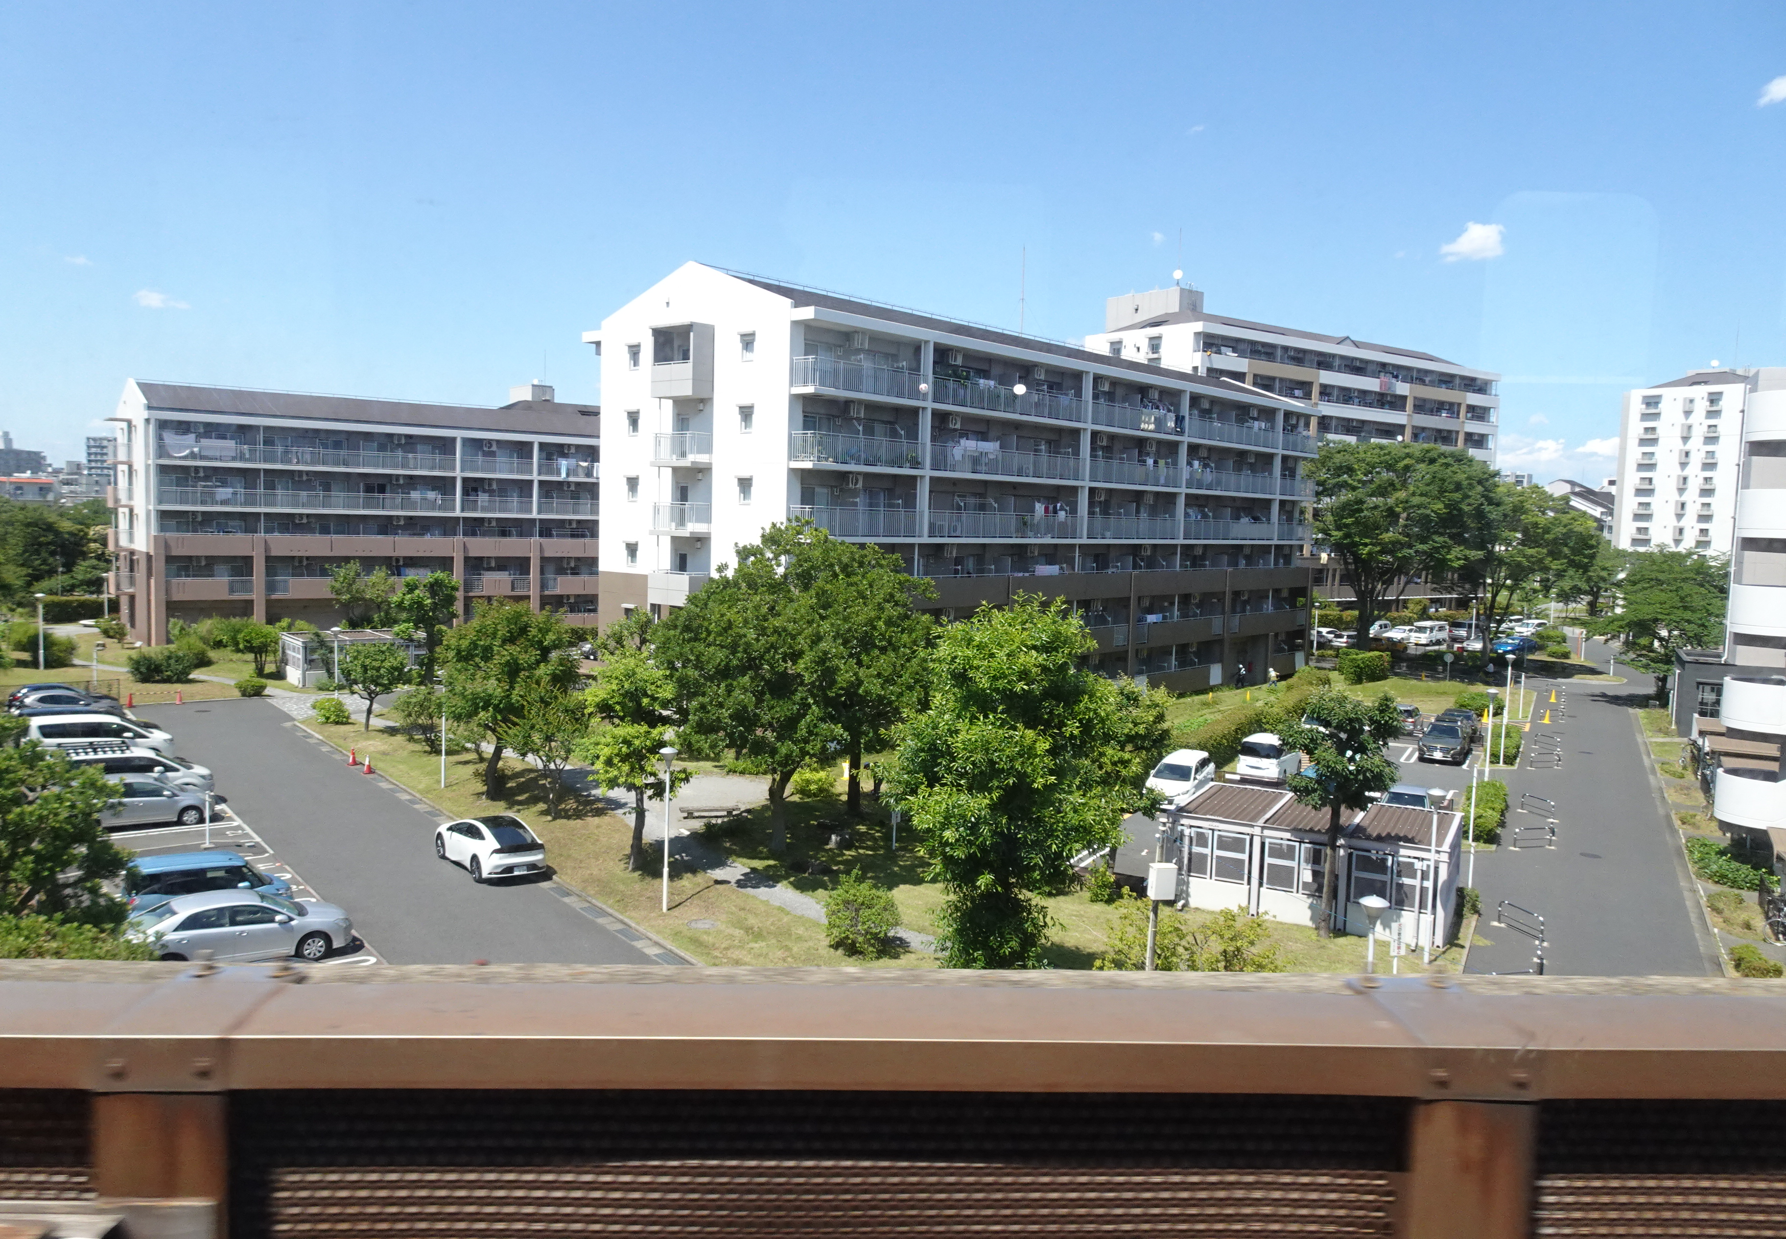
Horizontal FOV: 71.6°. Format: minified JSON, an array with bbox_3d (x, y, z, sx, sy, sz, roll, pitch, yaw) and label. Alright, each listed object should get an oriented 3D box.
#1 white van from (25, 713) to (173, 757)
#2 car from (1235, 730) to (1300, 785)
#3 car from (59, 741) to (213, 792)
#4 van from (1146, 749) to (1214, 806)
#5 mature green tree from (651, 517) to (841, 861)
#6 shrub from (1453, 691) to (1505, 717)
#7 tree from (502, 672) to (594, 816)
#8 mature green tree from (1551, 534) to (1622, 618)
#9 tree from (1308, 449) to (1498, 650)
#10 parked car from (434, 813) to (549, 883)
[{"bbox_3d":[-29.482,4.559,45.918,4.650,1.850,1.720,-2,6,-35],"label":"white van"},{"bbox_3d":[15.609,5.436,50.718,1.700,1.620,4.400,5,6,29],"label":"car"},{"bbox_3d":[-24.391,5.060,39.497,4.750,1.850,1.780,-2,6,-37],"label":"car"},{"bbox_3d":[10.601,5.784,45.393,1.700,1.500,4.300,4,5,26],"label":"van"},{"bbox_3d":[-4.075,2.037,36.314,5.752,9.782,5.752,1,5,-6],"label":"mature green tree"},{"bbox_3d":[32.089,4.601,67.925,2.600,1.350,2.400,2,5,0],"label":"shrub"},{"bbox_3d":[-11.111,4.115,39.754,2.971,4.650,2.971,0,5,-16],"label":"tree"},{"bbox_3d":[84.105,-5.359,150.272,9.170,10.170,9.170,4,6,29],"label":"mature green tree"},{"bbox_3d":[39.473,-5.051,94.796,15.000,16.400,15.000,2,5,0],"label":"tree"},{"bbox_3d":[-11.401,6.227,34.979,1.780,1.430,4.600,-2,6,-39],"label":"parked car"}]

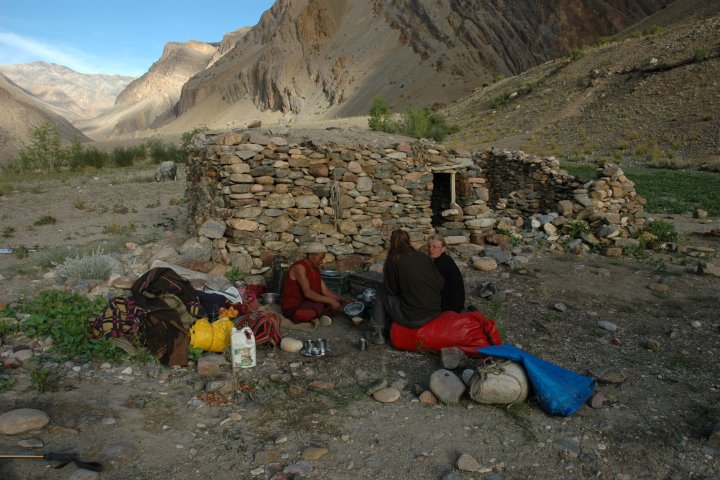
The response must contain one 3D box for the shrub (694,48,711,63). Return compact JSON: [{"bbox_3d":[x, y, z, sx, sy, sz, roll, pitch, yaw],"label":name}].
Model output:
[{"bbox_3d":[39.324,-21.183,62.000,1.800,1.350,1.600,6,12,32],"label":"shrub"}]

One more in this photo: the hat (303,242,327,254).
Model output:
[{"bbox_3d":[-0.434,0.080,5.100,0.240,0.100,0.200,4,11,21],"label":"hat"}]

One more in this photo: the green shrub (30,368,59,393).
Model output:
[{"bbox_3d":[-2.252,0.991,3.822,0.180,0.130,0.150,-6,12,-31],"label":"green shrub"}]

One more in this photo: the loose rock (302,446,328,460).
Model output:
[{"bbox_3d":[-0.234,1.128,2.839,0.135,0.040,0.080,-1,10,-5],"label":"loose rock"}]

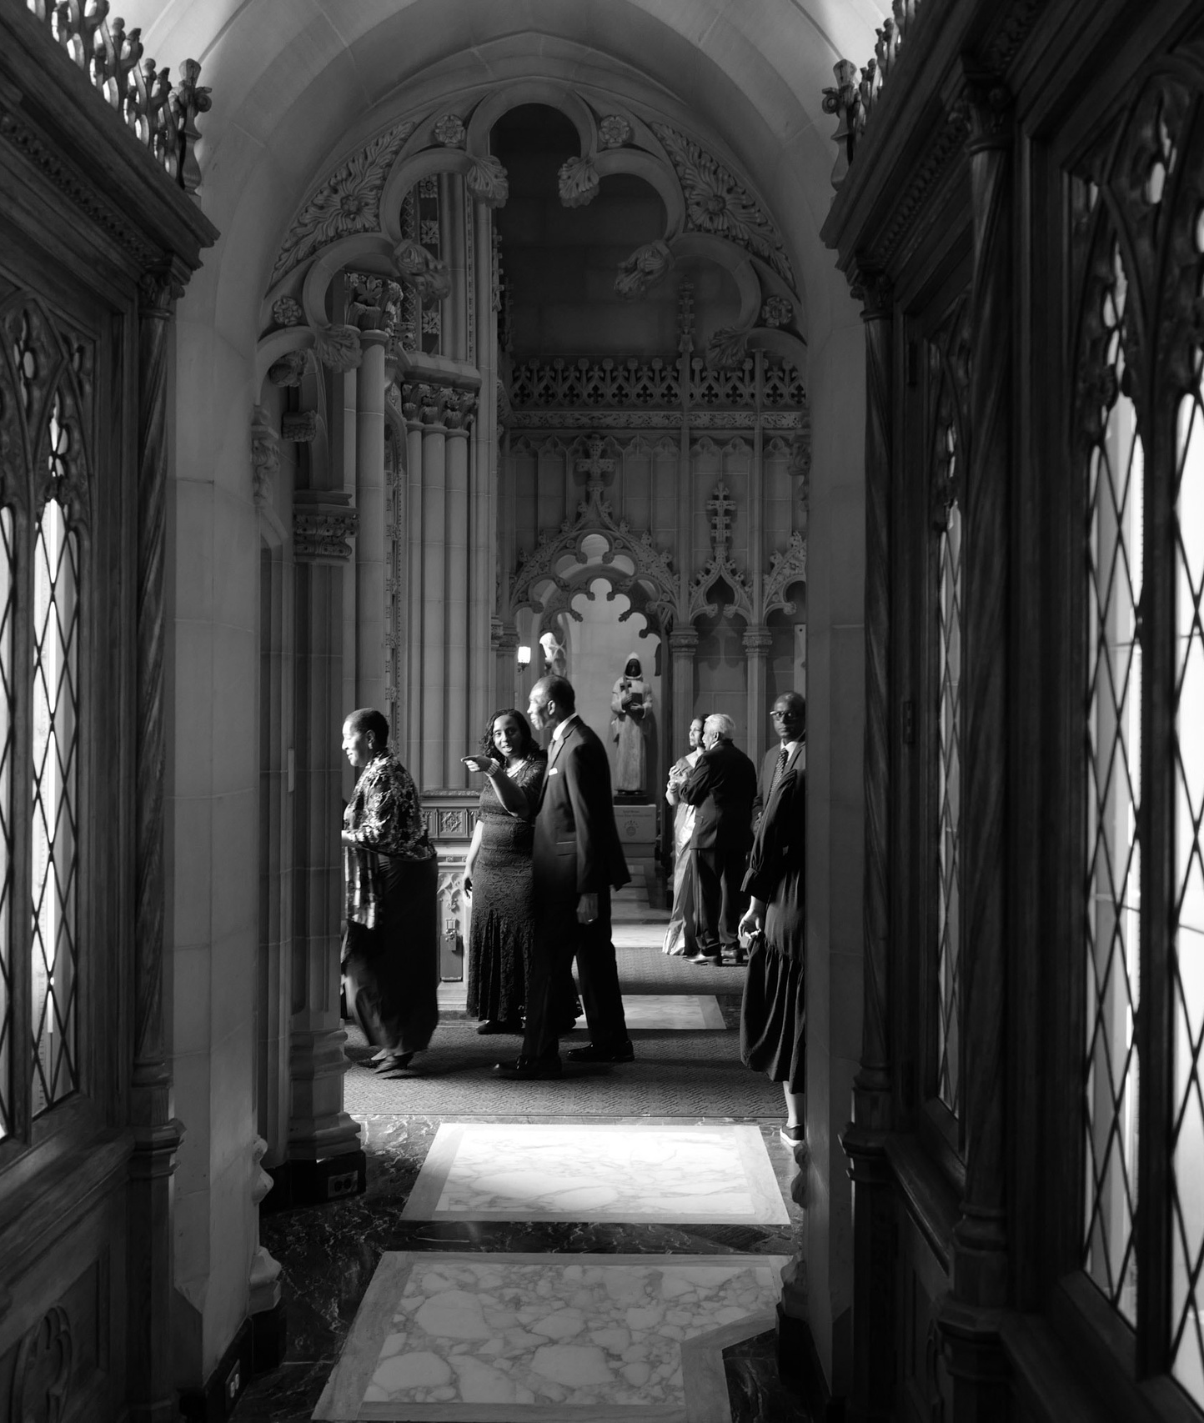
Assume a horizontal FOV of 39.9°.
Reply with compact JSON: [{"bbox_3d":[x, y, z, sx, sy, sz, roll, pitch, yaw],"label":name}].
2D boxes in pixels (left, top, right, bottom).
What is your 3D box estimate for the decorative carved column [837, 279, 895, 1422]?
[{"bbox_3d":[0.558,0.312,3.470,0.120,2.495,0.120,0,0,0],"label":"decorative carved column"}]

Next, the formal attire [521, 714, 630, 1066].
[{"bbox_3d":[-0.120,0.810,7.530,0.460,1.600,0.500,0,0,-23],"label":"formal attire"}]

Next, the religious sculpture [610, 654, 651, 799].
[{"bbox_3d":[0.225,0.120,13.200,0.330,1.130,0.280,0,0,1],"label":"religious sculpture"}]

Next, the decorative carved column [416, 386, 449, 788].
[{"bbox_3d":[-0.958,-0.708,9.400,0.180,2.270,0.180,0,0,45],"label":"decorative carved column"}]

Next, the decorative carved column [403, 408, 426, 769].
[{"bbox_3d":[-1.010,-0.630,9.000,0.160,2.120,0.160,0,0,1],"label":"decorative carved column"}]

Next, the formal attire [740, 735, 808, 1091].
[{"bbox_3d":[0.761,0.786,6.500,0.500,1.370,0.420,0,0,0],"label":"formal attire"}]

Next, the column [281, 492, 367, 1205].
[{"bbox_3d":[-0.945,0.445,5.600,0.290,2.340,0.290,0,0,1],"label":"column"}]

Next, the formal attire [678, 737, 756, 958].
[{"bbox_3d":[0.773,0.911,11.000,0.420,1.470,0.500,0,0,30],"label":"formal attire"}]

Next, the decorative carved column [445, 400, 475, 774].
[{"bbox_3d":[-0.790,-0.660,9.200,0.170,2.200,0.170,0,0,1],"label":"decorative carved column"}]

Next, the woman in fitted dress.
[{"bbox_3d":[-0.419,0.824,8.600,0.520,1.660,0.440,0,0,37],"label":"woman in fitted dress"}]

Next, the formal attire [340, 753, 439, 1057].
[{"bbox_3d":[-0.989,0.885,7.600,0.480,1.380,0.500,0,0,-6],"label":"formal attire"}]

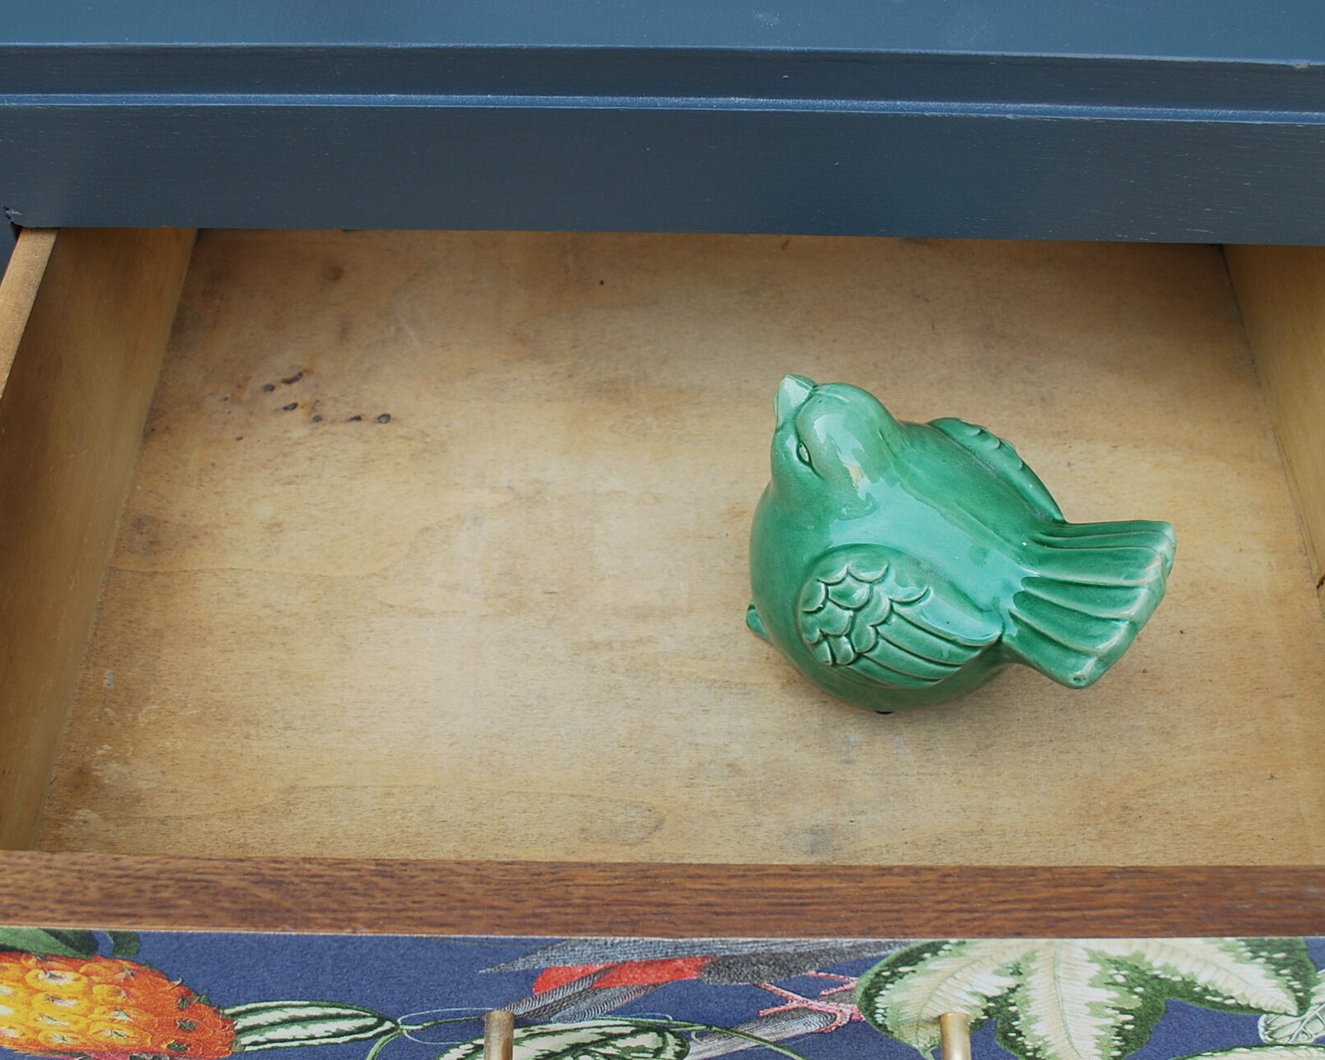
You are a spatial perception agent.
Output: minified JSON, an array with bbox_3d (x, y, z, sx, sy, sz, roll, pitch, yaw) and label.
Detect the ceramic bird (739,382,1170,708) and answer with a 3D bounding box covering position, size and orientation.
[{"bbox_3d":[0.092,0.008,0.520,0.131,0.111,0.100,23,57,16],"label":"ceramic bird"}]

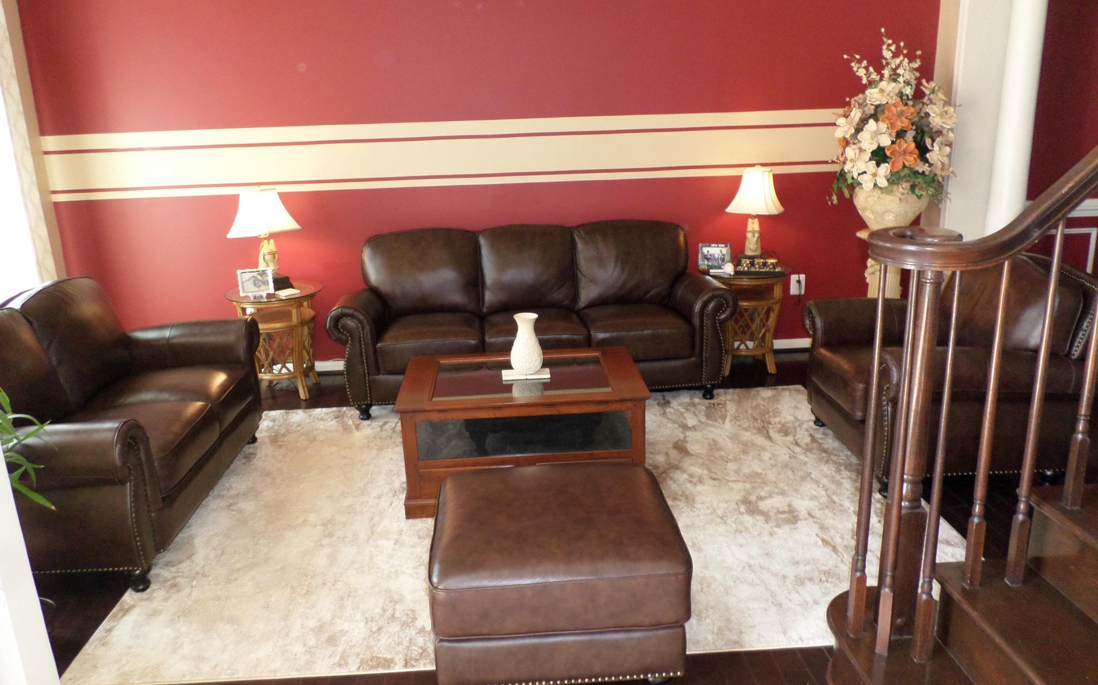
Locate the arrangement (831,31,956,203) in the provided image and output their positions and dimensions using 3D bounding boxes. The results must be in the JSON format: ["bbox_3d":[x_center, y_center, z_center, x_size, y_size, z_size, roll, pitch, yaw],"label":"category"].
[{"bbox_3d":[1.971,-1.263,4.490,0.710,0.940,0.620,-3,16,-2],"label":"arrangement"}]

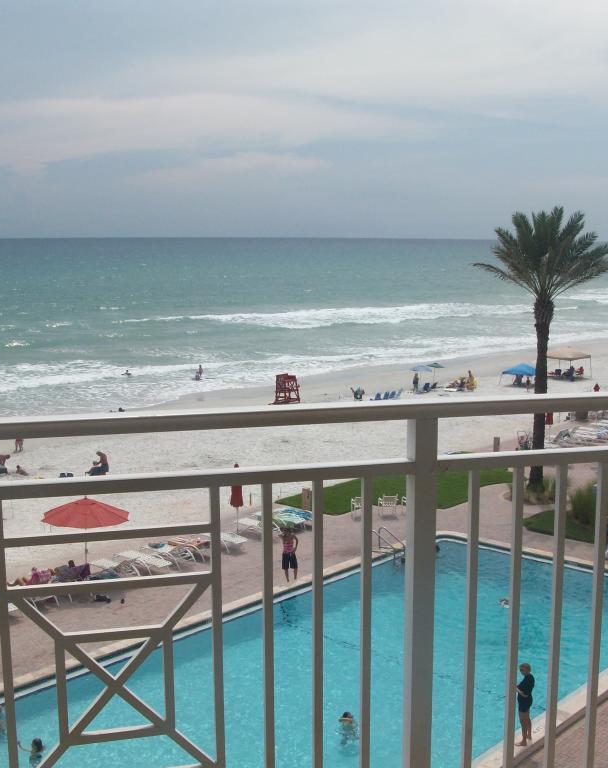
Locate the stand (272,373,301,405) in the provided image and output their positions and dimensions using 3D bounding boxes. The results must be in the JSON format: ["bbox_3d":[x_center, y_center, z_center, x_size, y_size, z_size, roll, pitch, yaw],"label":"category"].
[{"bbox_3d":[-1.248,0.305,76.258,1.450,2.150,1.400,7,11,40],"label":"stand"}]

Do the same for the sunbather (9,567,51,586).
[{"bbox_3d":[-7.857,5.524,28.711,1.400,0.680,0.550,8,11,42],"label":"sunbather"}]

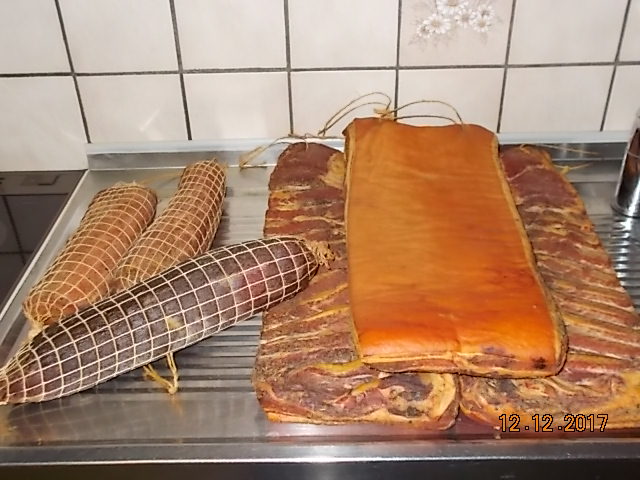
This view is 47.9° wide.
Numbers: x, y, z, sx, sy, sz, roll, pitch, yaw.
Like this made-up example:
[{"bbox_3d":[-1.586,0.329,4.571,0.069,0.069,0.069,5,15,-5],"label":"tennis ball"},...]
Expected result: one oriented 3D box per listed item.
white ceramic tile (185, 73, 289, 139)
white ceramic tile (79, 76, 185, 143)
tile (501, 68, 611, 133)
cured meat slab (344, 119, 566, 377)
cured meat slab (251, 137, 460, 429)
[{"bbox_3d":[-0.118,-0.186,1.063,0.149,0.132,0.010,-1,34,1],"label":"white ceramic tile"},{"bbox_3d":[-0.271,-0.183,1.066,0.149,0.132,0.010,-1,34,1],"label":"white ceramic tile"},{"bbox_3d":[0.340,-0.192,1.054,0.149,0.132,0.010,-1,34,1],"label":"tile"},{"bbox_3d":[0.132,-0.025,0.852,0.197,0.048,0.472,-1,34,1],"label":"cured meat slab"},{"bbox_3d":[0.031,0.017,0.875,0.188,0.048,0.505,-1,34,1],"label":"cured meat slab"}]

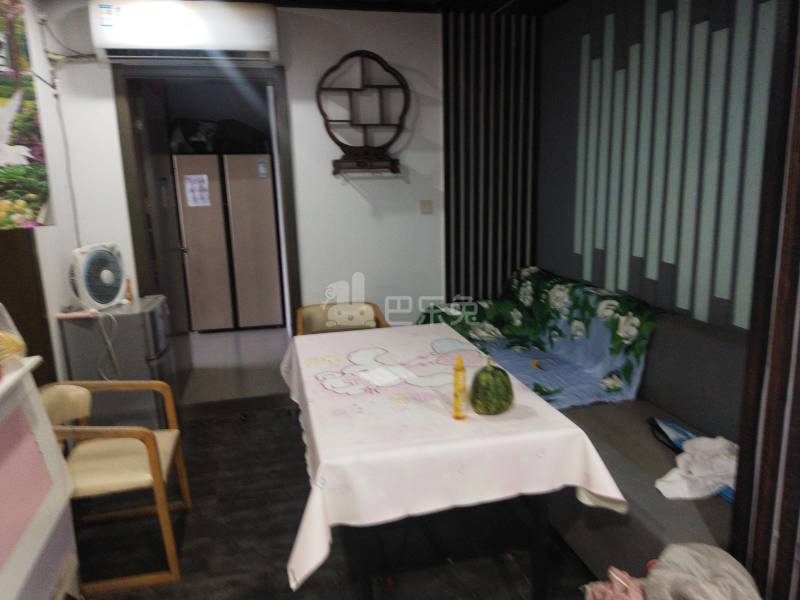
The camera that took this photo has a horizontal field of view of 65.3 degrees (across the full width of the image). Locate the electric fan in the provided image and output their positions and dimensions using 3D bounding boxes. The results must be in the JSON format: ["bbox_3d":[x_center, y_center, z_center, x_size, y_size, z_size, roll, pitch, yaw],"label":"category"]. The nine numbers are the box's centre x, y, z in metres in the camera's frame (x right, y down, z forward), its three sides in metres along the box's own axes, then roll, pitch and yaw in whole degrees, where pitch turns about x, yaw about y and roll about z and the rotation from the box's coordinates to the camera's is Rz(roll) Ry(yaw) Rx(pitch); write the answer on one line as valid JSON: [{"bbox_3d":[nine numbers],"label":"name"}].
[{"bbox_3d":[-1.724,-0.142,3.496,0.155,0.360,0.335,3,12,21],"label":"electric fan"}]

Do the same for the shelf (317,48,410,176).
[{"bbox_3d":[-0.233,-1.231,4.143,0.628,0.793,0.120,-4,11,-12],"label":"shelf"}]

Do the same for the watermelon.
[{"bbox_3d":[0.289,0.263,1.971,0.138,0.172,0.138,-1,11,0],"label":"watermelon"}]

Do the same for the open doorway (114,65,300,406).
[{"bbox_3d":[-1.232,-0.404,4.224,1.055,2.215,0.200,-4,11,-12],"label":"open doorway"}]

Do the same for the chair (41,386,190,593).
[{"bbox_3d":[-1.169,0.668,2.518,0.548,0.745,0.566,-4,11,-12],"label":"chair"}]

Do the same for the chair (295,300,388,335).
[{"bbox_3d":[-0.312,0.429,3.672,0.565,0.745,0.510,-4,11,-10],"label":"chair"}]

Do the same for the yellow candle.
[{"bbox_3d":[0.181,0.266,1.901,0.042,0.198,0.042,-1,11,0],"label":"yellow candle"}]

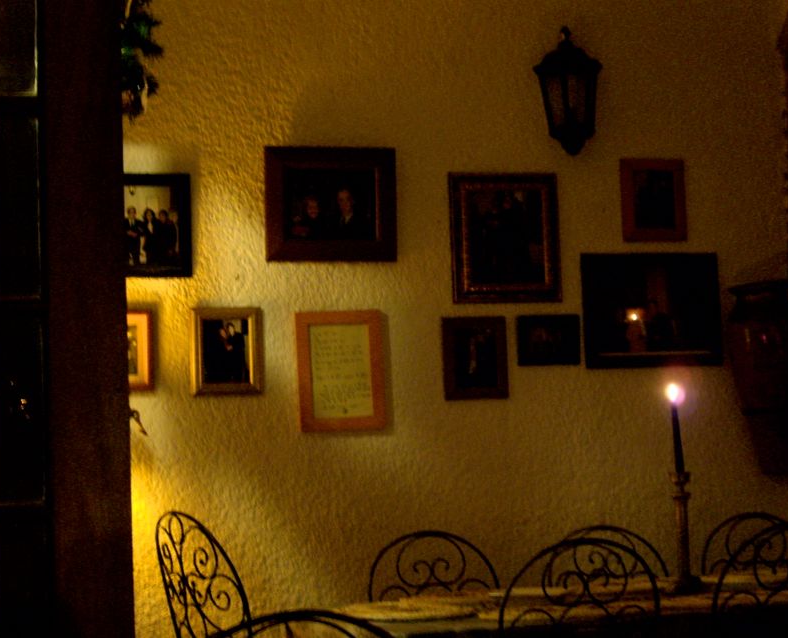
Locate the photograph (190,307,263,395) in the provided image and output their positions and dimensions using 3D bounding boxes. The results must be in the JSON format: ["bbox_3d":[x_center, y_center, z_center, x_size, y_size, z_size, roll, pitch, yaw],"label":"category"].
[{"bbox_3d":[-0.502,0.100,4.817,0.205,0.262,0.025,-1,-6,-12],"label":"photograph"}]

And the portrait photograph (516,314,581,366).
[{"bbox_3d":[0.486,0.069,5.036,0.201,0.153,0.025,-1,-6,-12],"label":"portrait photograph"}]

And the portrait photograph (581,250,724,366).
[{"bbox_3d":[0.824,-0.026,5.120,0.458,0.360,0.025,-1,-5,-12],"label":"portrait photograph"}]

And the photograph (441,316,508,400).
[{"bbox_3d":[0.252,0.124,4.979,0.202,0.251,0.025,-1,-5,-12],"label":"photograph"}]

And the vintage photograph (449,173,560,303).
[{"bbox_3d":[0.350,-0.253,5.040,0.351,0.410,0.025,-1,-6,-12],"label":"vintage photograph"}]

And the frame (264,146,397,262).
[{"bbox_3d":[-0.194,-0.352,4.931,0.405,0.353,0.025,0,-6,-12],"label":"frame"}]

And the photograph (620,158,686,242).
[{"bbox_3d":[0.836,-0.380,5.159,0.215,0.266,0.025,-1,-6,-12],"label":"photograph"}]

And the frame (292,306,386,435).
[{"bbox_3d":[-0.161,0.161,4.885,0.265,0.366,0.025,-2,-5,-12],"label":"frame"}]

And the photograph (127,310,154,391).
[{"bbox_3d":[-0.814,0.096,4.749,0.190,0.235,0.025,-1,-5,-12],"label":"photograph"}]

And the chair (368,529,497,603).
[{"bbox_3d":[0.177,1.029,4.335,0.400,0.890,0.480,-1,-5,-12],"label":"chair"}]

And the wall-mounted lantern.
[{"bbox_3d":[0.553,-0.725,5.073,0.198,0.392,0.140,-1,-5,-12],"label":"wall-mounted lantern"}]

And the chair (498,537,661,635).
[{"bbox_3d":[0.414,0.983,3.962,0.400,0.890,0.480,-1,-5,-12],"label":"chair"}]

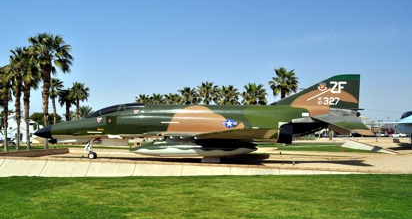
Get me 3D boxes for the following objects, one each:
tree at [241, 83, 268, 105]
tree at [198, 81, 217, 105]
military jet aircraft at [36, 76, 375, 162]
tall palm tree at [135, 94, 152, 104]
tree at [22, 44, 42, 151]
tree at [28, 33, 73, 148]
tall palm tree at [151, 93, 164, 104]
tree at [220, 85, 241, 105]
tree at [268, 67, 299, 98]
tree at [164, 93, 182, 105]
[{"bbox_3d":[6.458,0.572,54.312,3.400,8.050,3.400,0,-3,0],"label":"tree"},{"bbox_3d":[0.280,0.490,77.000,3.700,11.350,3.700,0,-3,0],"label":"tree"},{"bbox_3d":[-1.030,0.480,23.600,19.100,4.950,11.600,0,-4,7],"label":"military jet aircraft"},{"bbox_3d":[-14.140,1.760,93.000,3.700,10.770,3.700,0,-3,0],"label":"tall palm tree"},{"bbox_3d":[-17.000,-1.100,39.500,2.900,10.010,2.900,0,-3,0],"label":"tree"},{"bbox_3d":[-15.270,-1.750,40.000,4.100,11.280,4.100,0,-3,0],"label":"tree"},{"bbox_3d":[-8.890,1.430,75.607,3.000,8.670,3.000,0,-3,0],"label":"tall palm tree"},{"bbox_3d":[3.403,0.697,58.573,3.200,8.270,3.200,0,-3,0],"label":"tree"},{"bbox_3d":[10.370,-0.400,55.000,3.800,10.430,3.800,0,-3,0],"label":"tree"},{"bbox_3d":[-5.744,1.369,71.342,3.250,8.320,3.250,0,-3,0],"label":"tree"}]

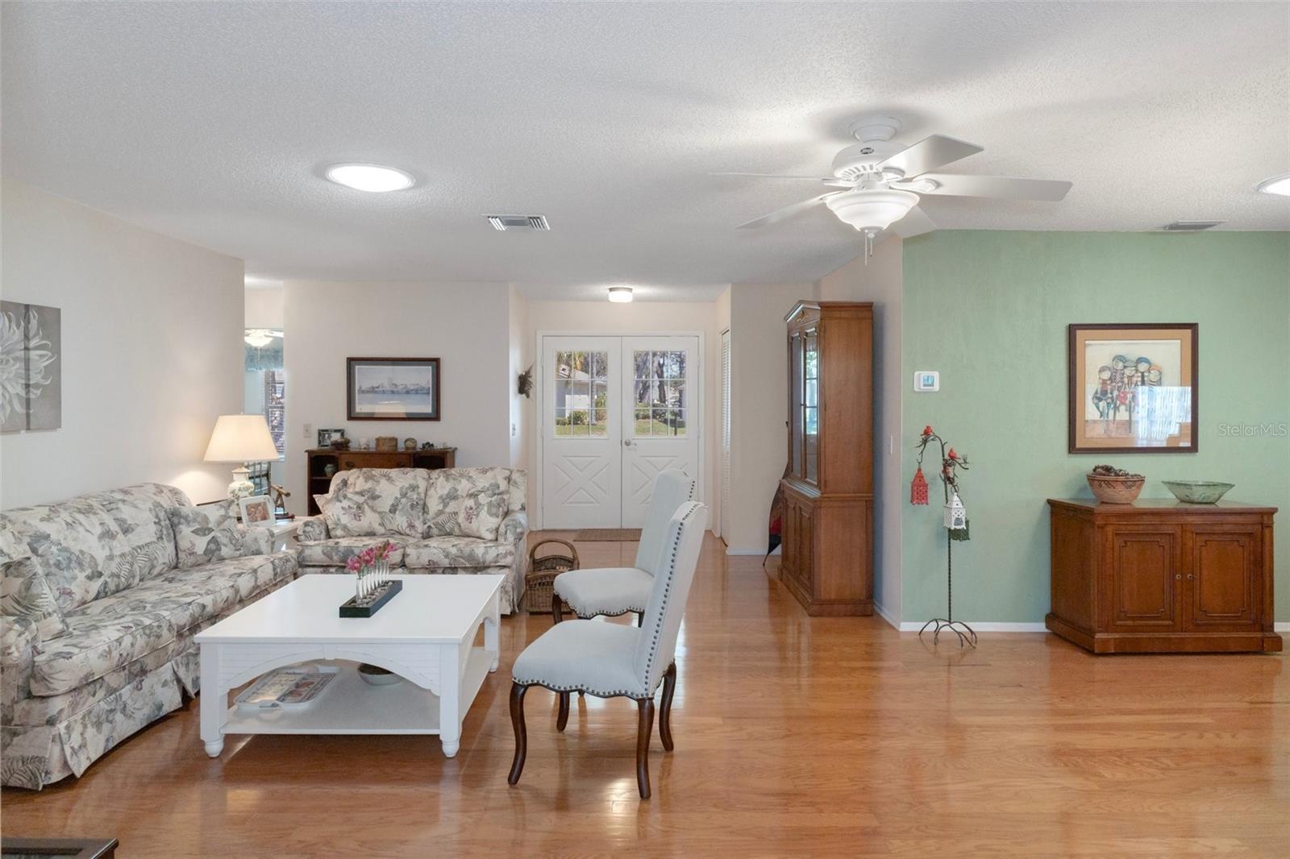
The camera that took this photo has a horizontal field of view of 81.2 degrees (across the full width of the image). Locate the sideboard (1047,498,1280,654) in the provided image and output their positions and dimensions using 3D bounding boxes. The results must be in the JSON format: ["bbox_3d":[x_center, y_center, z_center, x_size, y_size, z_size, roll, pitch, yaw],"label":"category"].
[{"bbox_3d":[2.943,0.815,4.290,1.010,0.775,0.440,0,2,-1],"label":"sideboard"}]

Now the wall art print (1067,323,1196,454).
[{"bbox_3d":[2.963,-0.248,4.575,0.790,0.790,0.035,0,2,0],"label":"wall art print"}]

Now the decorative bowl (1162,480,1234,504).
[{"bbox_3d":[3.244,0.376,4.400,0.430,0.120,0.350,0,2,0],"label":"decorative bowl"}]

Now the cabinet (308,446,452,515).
[{"bbox_3d":[-2.190,0.646,6.300,1.160,0.950,0.340,0,2,-1],"label":"cabinet"}]

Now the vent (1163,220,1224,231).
[{"bbox_3d":[3.140,-1.166,4.310,0.290,0.030,0.210,0,2,-1],"label":"vent"}]

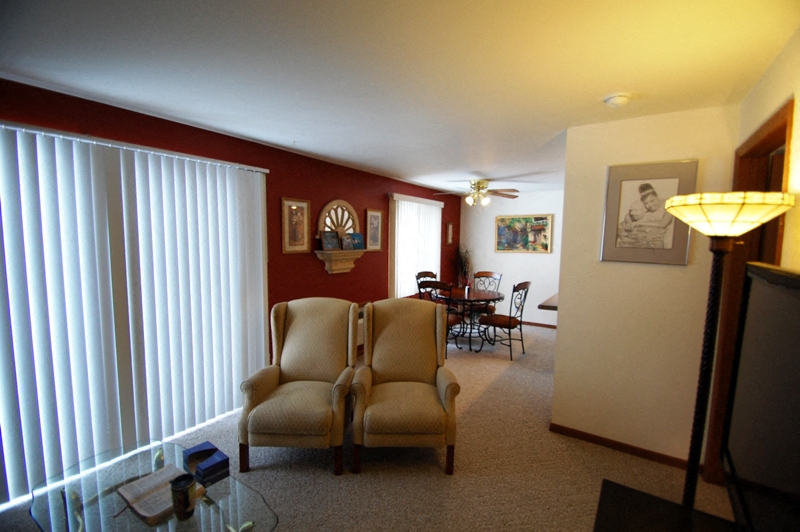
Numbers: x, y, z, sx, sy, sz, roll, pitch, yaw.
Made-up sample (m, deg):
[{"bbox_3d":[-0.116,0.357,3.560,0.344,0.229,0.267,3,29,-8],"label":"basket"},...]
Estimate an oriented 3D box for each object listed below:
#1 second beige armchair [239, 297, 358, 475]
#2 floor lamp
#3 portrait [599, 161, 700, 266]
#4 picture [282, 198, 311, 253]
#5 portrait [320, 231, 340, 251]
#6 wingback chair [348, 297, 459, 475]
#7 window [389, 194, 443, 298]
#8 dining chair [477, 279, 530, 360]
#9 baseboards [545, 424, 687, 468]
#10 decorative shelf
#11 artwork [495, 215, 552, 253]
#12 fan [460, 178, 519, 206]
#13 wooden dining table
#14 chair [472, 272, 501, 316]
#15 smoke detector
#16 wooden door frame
[{"bbox_3d":[-0.678,0.829,2.541,0.715,1.070,0.840,1,5,3],"label":"second beige armchair"},{"bbox_3d":[1.241,0.612,1.368,0.360,1.756,0.360,4,6,36],"label":"floor lamp"},{"bbox_3d":[1.696,-0.359,2.299,0.490,0.685,0.025,4,6,36],"label":"portrait"},{"bbox_3d":[-1.074,-0.410,3.474,0.030,0.555,0.345,4,6,35],"label":"picture"},{"bbox_3d":[-0.759,-0.277,3.701,0.025,0.210,0.250,-13,-3,36],"label":"portrait"},{"bbox_3d":[0.042,0.836,2.547,0.715,1.070,0.840,1,5,1],"label":"wingback chair"},{"bbox_3d":[0.310,-0.332,5.424,0.100,1.520,1.520,4,6,35],"label":"window"},{"bbox_3d":[1.428,0.704,4.597,0.550,1.020,0.450,5,7,41],"label":"dining chair"},{"bbox_3d":[1.633,1.363,2.529,0.920,0.066,0.020,4,6,35],"label":"baseboards"},{"bbox_3d":[-0.695,-0.045,3.918,0.190,0.265,0.640,4,6,35],"label":"decorative shelf"},{"bbox_3d":[2.251,-0.573,6.103,0.985,0.690,0.040,4,6,35],"label":"artwork"},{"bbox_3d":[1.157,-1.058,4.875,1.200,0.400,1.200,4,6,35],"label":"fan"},{"bbox_3d":[1.022,0.785,4.912,1.000,0.760,1.000,4,6,36],"label":"wooden dining table"},{"bbox_3d":[1.331,0.631,5.436,0.450,1.020,0.550,4,6,35],"label":"chair"},{"bbox_3d":[1.281,-0.970,1.960,0.135,0.040,0.135,4,6,36],"label":"smoke detector"},{"bbox_3d":[1.792,0.396,1.706,0.130,2.136,0.940,4,6,36],"label":"wooden door frame"}]

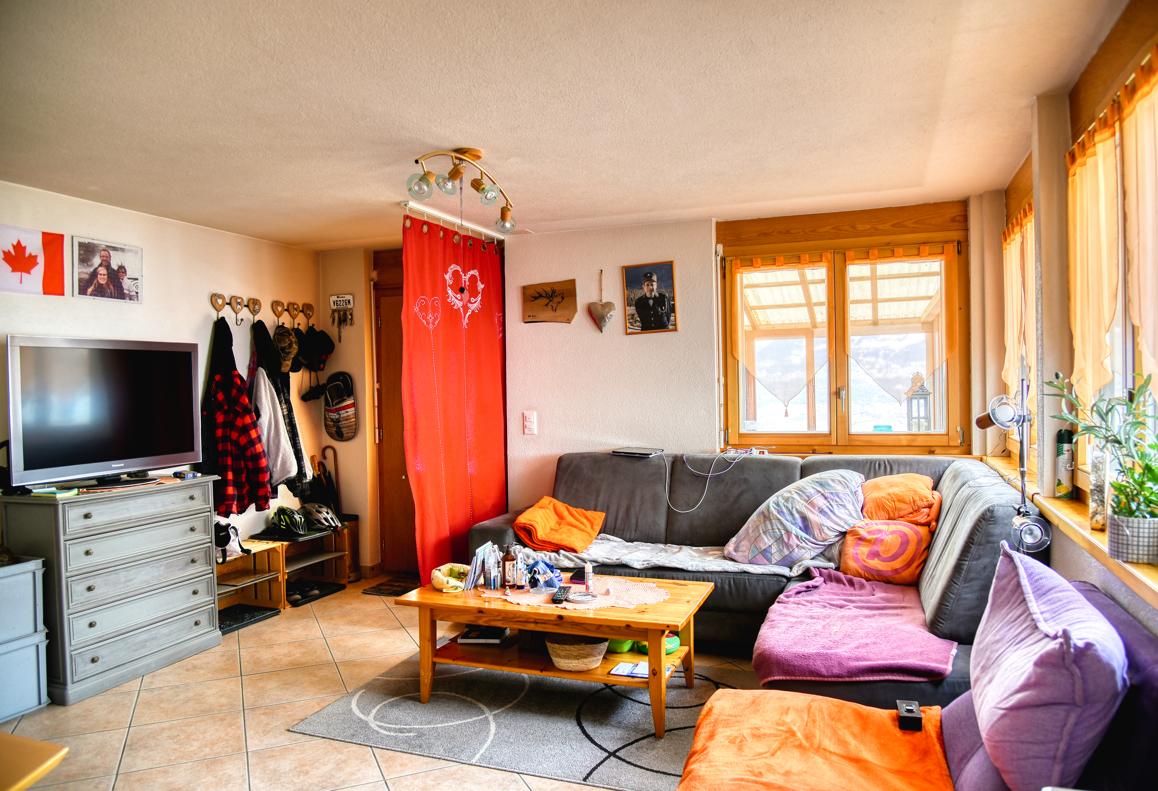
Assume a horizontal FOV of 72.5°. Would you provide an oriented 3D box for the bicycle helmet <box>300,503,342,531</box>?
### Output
[{"bbox_3d":[-1.710,0.801,5.240,0.280,0.165,0.210,14,9,34],"label":"bicycle helmet"}]

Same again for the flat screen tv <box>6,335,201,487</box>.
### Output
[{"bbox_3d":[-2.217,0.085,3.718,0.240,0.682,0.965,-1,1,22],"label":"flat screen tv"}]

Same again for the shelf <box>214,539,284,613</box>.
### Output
[{"bbox_3d":[-1.988,1.073,4.446,0.312,0.387,0.552,-1,1,22],"label":"shelf"}]

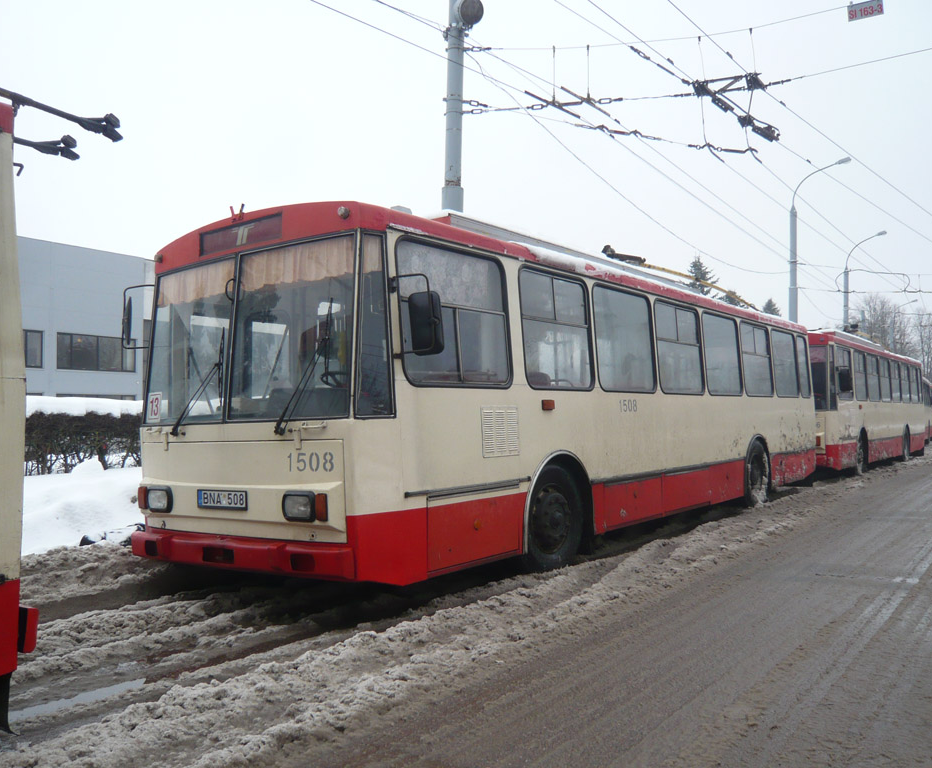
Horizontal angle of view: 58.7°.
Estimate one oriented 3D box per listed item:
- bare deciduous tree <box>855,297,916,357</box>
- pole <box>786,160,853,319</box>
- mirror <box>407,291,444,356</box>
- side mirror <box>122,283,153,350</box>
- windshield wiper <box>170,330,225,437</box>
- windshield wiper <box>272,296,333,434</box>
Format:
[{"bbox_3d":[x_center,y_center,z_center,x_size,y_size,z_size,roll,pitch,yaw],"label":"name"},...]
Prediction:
[{"bbox_3d":[38.325,-2.202,76.059,5.690,12.020,5.690,0,-2,0],"label":"bare deciduous tree"},{"bbox_3d":[13.015,-2.922,30.561,2.100,10.600,0.340,-1,-2,36],"label":"pole"},{"bbox_3d":[-0.266,-0.407,5.492,0.210,0.420,0.090,-2,-3,15],"label":"mirror"},{"bbox_3d":[-2.788,-0.565,7.011,0.150,0.520,0.330,1,-3,-31],"label":"side mirror"},{"bbox_3d":[-2.008,-0.012,6.206,0.570,0.800,0.090,-4,-9,40],"label":"windshield wiper"},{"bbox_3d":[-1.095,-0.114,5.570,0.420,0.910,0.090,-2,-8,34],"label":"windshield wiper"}]

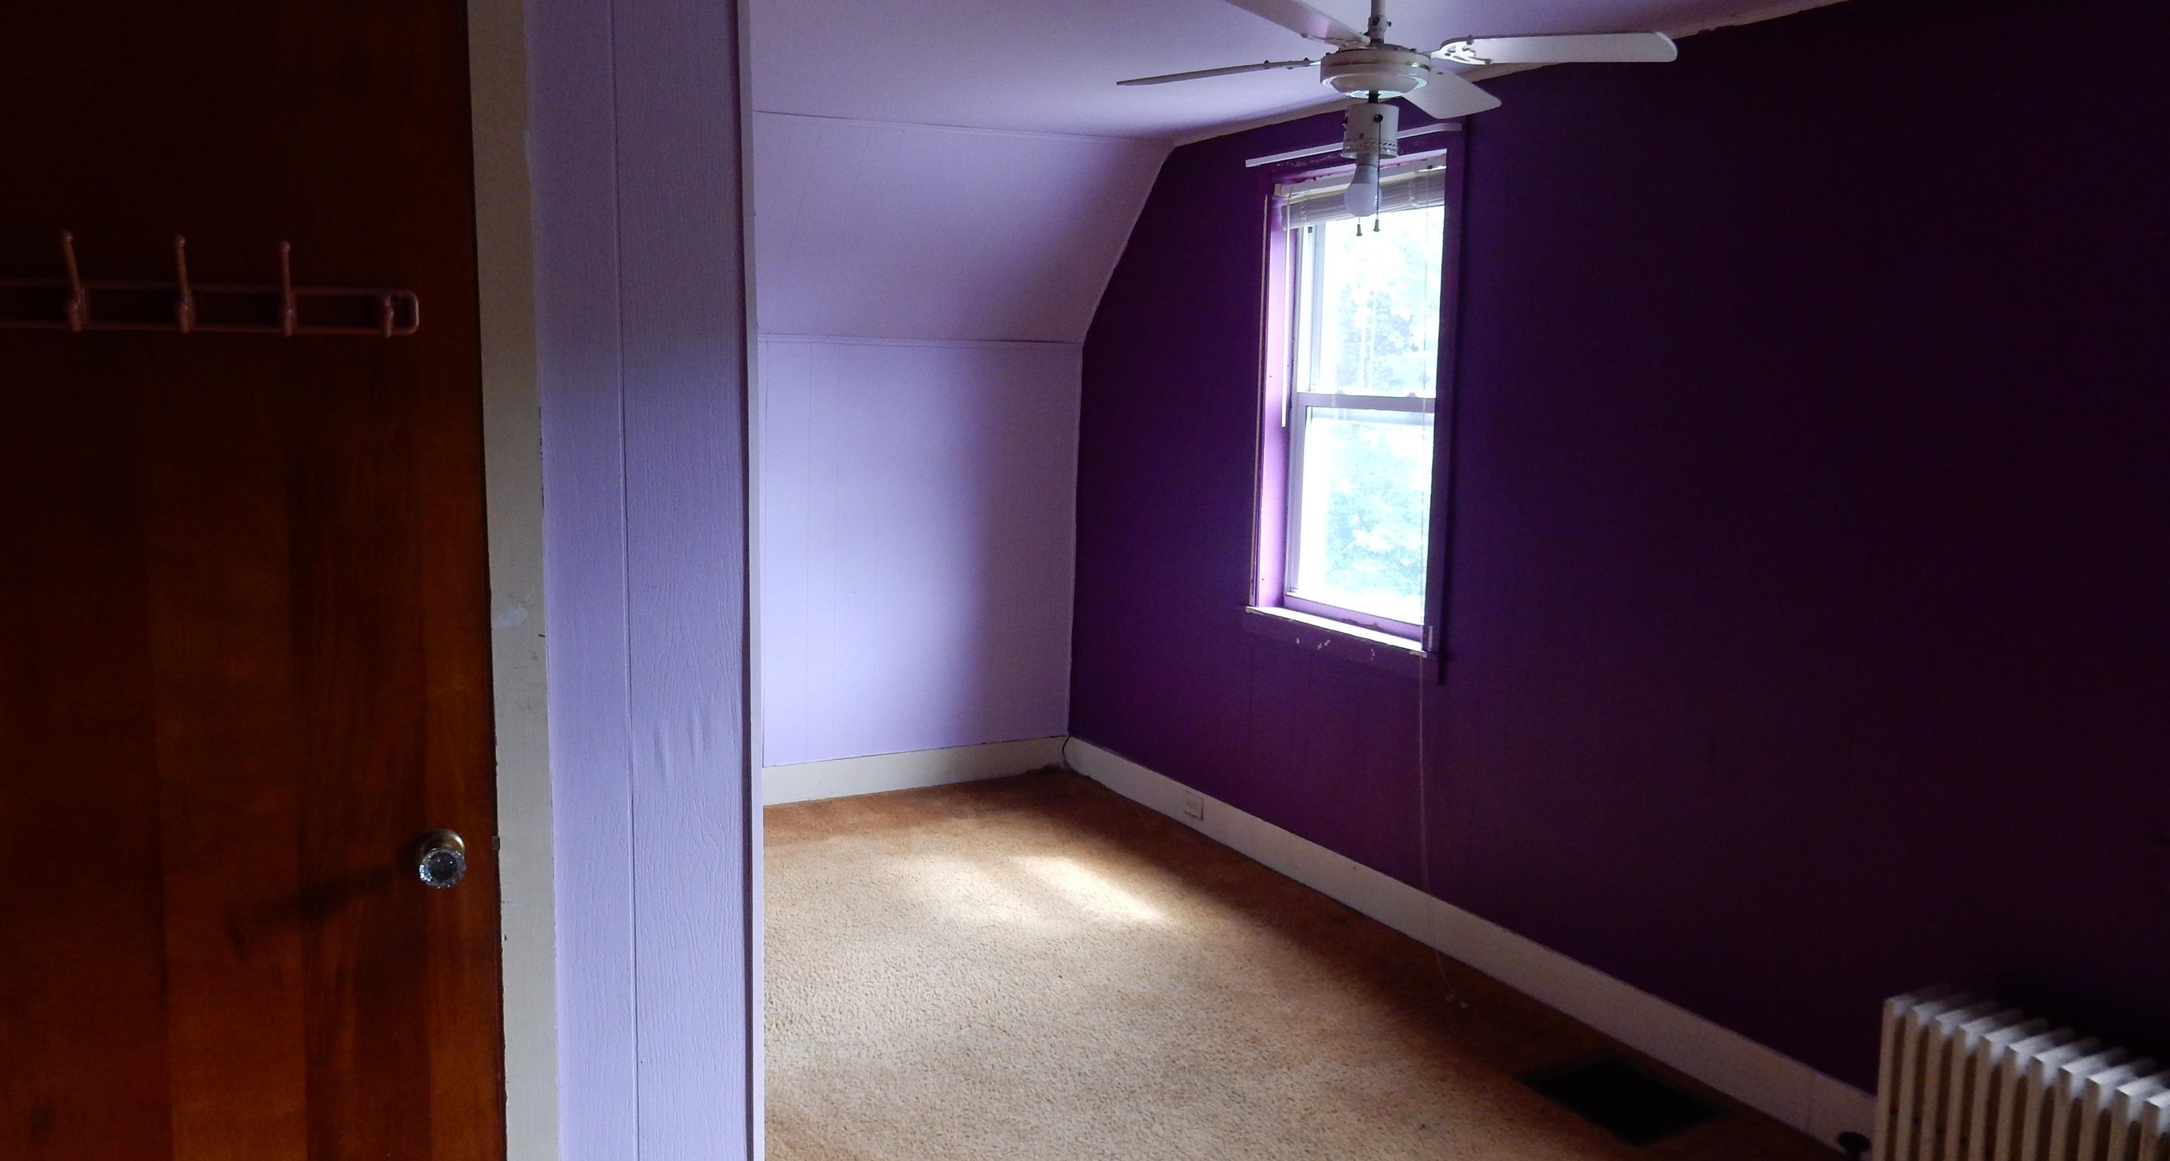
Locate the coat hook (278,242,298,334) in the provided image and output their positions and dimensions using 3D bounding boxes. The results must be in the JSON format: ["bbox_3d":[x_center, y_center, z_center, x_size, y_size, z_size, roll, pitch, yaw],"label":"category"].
[{"bbox_3d":[-0.883,-0.321,1.734,0.017,0.102,0.070,-3,9,-28],"label":"coat hook"}]

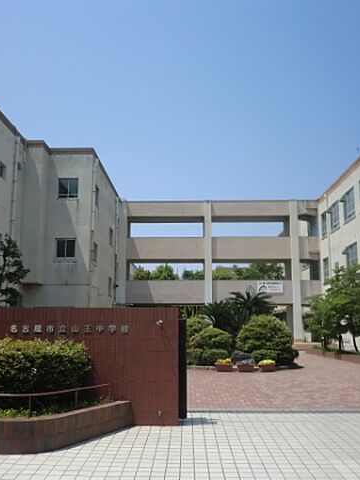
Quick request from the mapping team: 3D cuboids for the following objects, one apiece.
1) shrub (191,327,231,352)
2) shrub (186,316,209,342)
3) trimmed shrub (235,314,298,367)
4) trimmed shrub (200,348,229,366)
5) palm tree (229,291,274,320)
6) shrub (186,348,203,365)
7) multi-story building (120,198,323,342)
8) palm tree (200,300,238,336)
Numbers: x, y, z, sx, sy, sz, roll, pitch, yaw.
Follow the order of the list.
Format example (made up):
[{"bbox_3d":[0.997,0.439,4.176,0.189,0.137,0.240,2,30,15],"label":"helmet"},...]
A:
[{"bbox_3d":[1.407,4.815,22.168,1.850,1.670,1.900,0,-11,1],"label":"shrub"},{"bbox_3d":[0.737,4.967,24.392,1.630,2.190,1.600,0,-11,1],"label":"shrub"},{"bbox_3d":[4.029,4.530,22.066,2.850,2.240,2.800,0,-11,1],"label":"trimmed shrub"},{"bbox_3d":[1.521,5.122,21.090,1.250,0.710,1.200,0,-11,1],"label":"trimmed shrub"},{"bbox_3d":[3.603,4.263,24.059,2.410,3.460,2.400,0,-11,1],"label":"palm tree"},{"bbox_3d":[0.567,5.115,21.009,0.830,0.690,0.900,0,-11,1],"label":"shrub"},{"bbox_3d":[3.334,2.582,38.786,15.530,11.130,2.900,0,-11,1],"label":"multi-story building"},{"bbox_3d":[1.928,4.453,23.651,2.030,2.930,2.100,0,-11,1],"label":"palm tree"}]

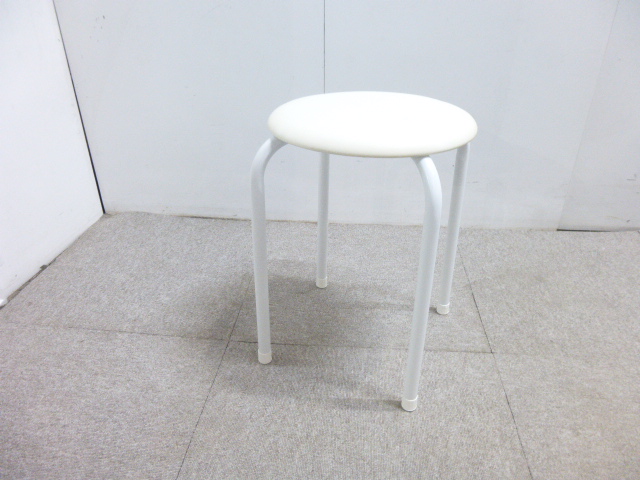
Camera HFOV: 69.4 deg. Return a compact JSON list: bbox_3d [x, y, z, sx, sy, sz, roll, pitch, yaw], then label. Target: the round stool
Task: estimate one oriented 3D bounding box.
[{"bbox_3d":[0.078,-0.005,0.809,0.315,0.442,0.315,0,30,0],"label":"round stool"}]

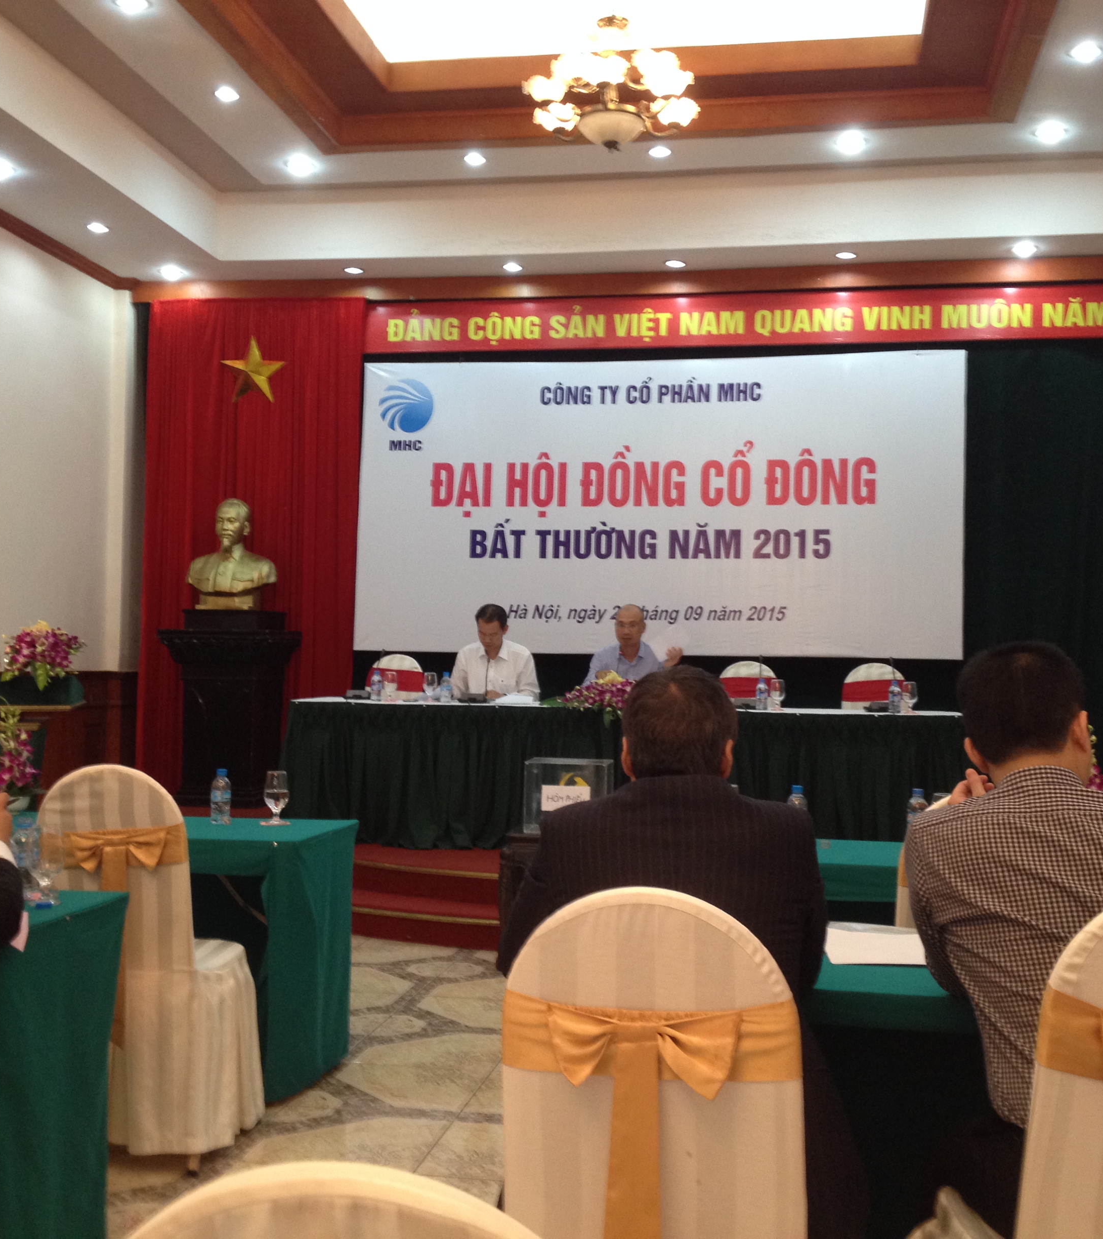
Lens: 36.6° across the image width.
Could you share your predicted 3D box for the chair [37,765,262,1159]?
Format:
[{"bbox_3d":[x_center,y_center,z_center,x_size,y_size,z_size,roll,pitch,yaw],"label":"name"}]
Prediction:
[{"bbox_3d":[-1.034,0.856,4.274,0.440,0.970,0.500,1,-2,8],"label":"chair"}]

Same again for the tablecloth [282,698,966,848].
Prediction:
[{"bbox_3d":[0.379,0.863,9.248,3.690,0.750,0.900,1,-2,10],"label":"tablecloth"}]

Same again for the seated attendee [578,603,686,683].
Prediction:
[{"bbox_3d":[0.457,0.580,9.453,0.560,1.330,0.780,0,-2,9],"label":"seated attendee"}]

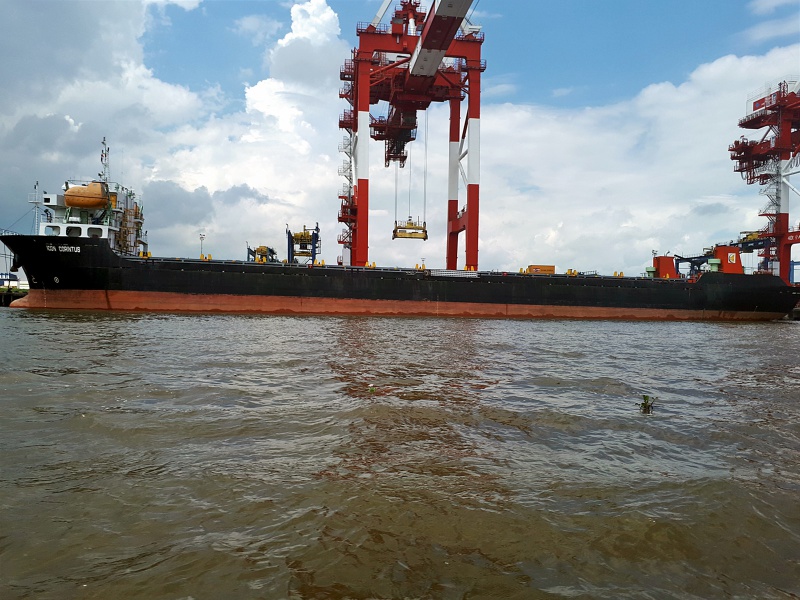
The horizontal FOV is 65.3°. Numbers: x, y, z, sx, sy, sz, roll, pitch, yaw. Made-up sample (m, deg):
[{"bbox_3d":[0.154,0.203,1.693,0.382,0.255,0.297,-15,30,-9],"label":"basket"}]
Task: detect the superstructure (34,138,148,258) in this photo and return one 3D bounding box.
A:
[{"bbox_3d":[-43.800,-14.600,90.800,10.500,17.500,18.500,2,0,-8],"label":"superstructure"}]

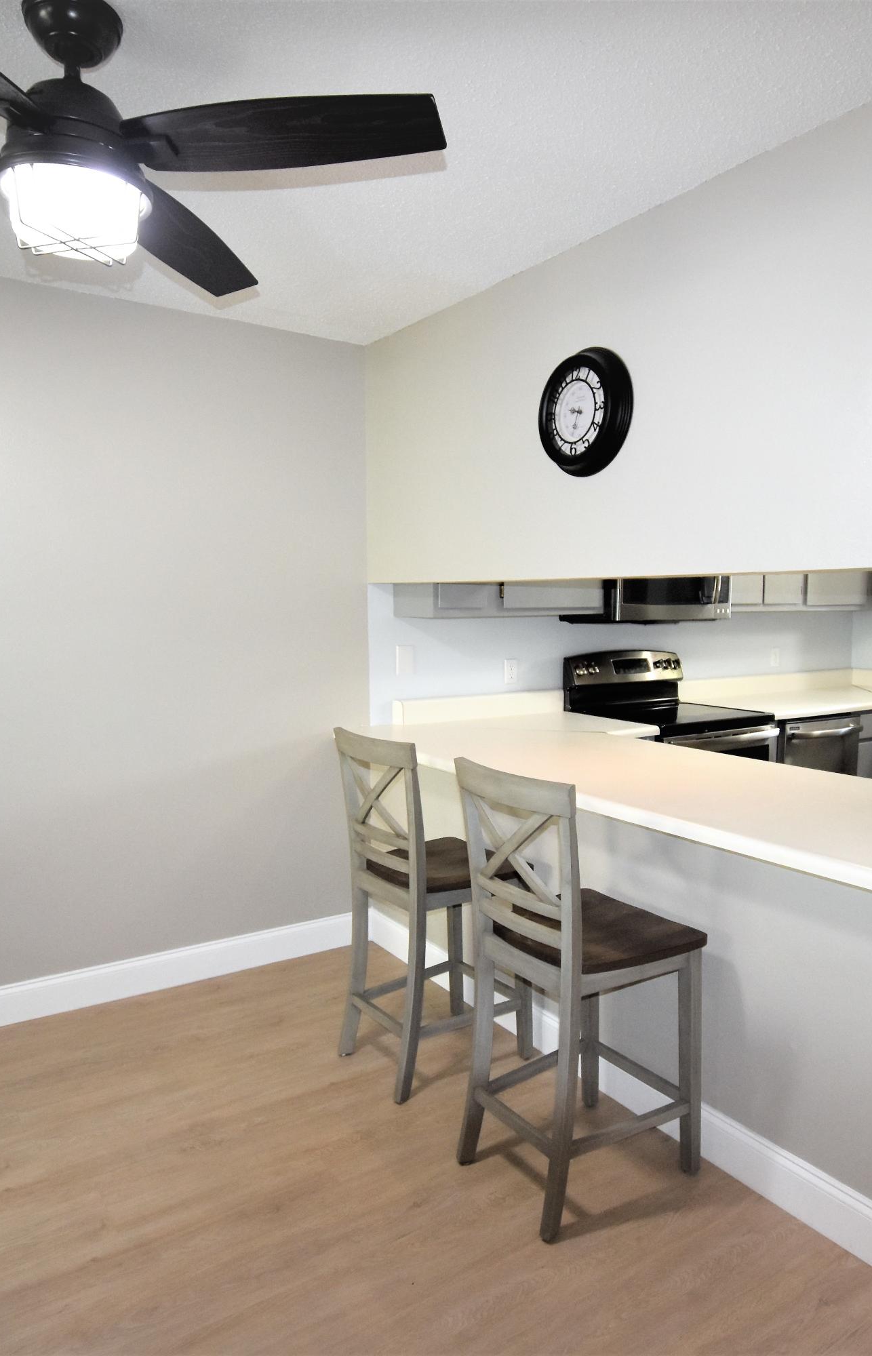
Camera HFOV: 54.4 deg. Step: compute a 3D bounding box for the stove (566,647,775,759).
[{"bbox_3d":[1.094,0.481,3.992,0.760,1.180,0.690,-3,6,-33],"label":"stove"}]

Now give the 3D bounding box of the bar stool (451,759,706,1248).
[{"bbox_3d":[0.357,0.720,2.074,0.480,1.030,0.420,-3,6,-34],"label":"bar stool"}]

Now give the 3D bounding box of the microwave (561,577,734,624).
[{"bbox_3d":[1.014,-0.480,4.033,0.760,0.420,0.400,-3,6,-33],"label":"microwave"}]

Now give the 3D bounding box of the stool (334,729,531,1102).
[{"bbox_3d":[0.004,0.675,2.612,0.480,1.030,0.420,-4,6,-36],"label":"stool"}]

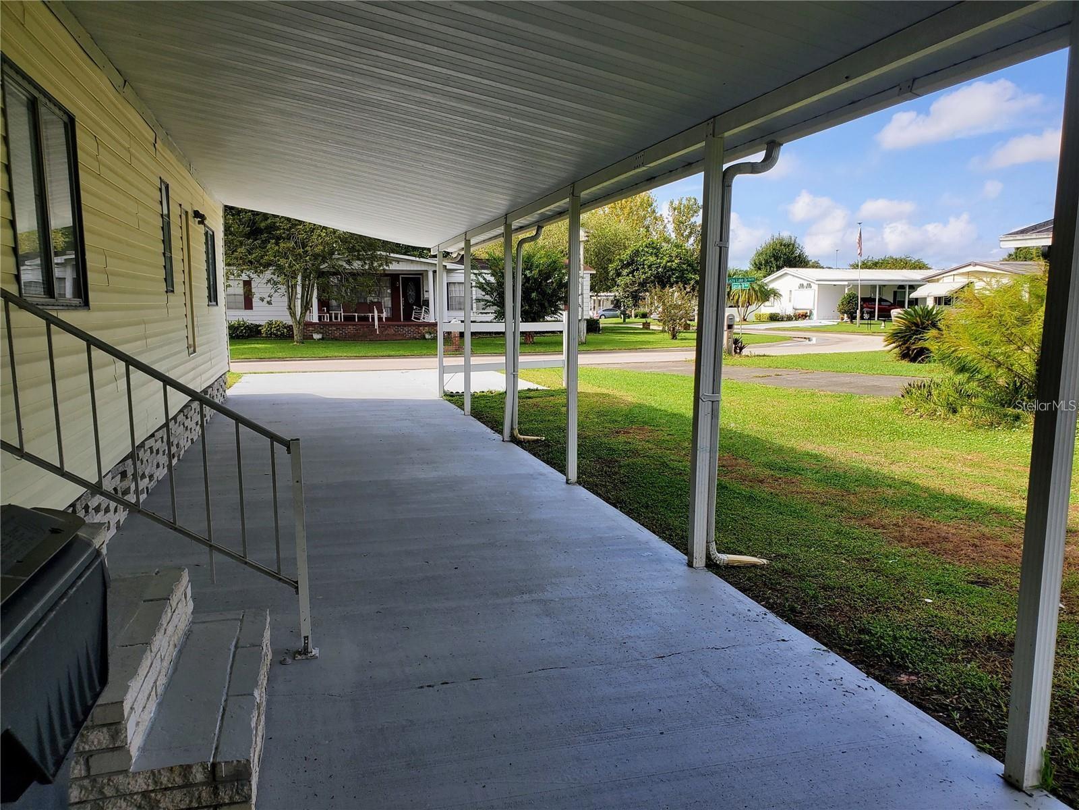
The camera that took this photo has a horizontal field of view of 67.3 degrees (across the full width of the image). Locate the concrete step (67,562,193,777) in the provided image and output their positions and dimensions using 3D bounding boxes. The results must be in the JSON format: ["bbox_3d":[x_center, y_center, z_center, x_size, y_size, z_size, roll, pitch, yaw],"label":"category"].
[{"bbox_3d":[-1.403,0.850,2.761,0.250,0.210,1.200,-1,7,-16],"label":"concrete step"}]

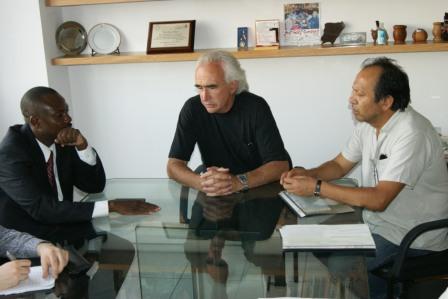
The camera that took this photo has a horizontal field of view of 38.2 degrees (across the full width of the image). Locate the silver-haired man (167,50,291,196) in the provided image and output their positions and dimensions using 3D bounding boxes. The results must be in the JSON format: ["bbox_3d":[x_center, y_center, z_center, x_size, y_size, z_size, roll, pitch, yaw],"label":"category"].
[{"bbox_3d":[0.036,0.214,2.877,0.570,1.280,0.700,-2,14,7],"label":"silver-haired man"}]

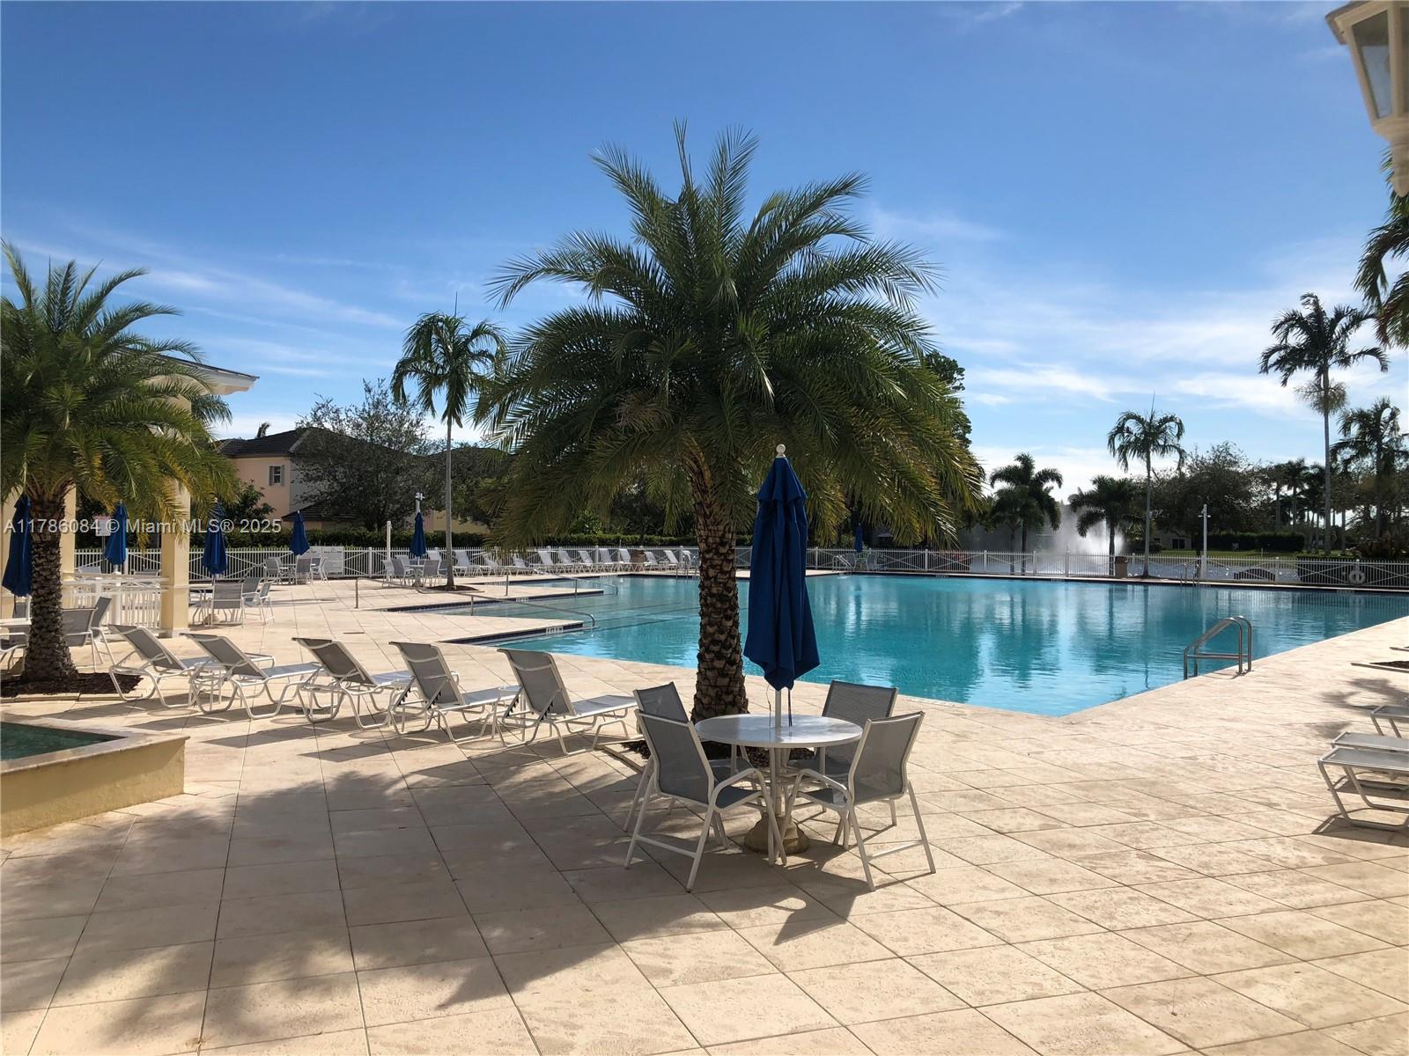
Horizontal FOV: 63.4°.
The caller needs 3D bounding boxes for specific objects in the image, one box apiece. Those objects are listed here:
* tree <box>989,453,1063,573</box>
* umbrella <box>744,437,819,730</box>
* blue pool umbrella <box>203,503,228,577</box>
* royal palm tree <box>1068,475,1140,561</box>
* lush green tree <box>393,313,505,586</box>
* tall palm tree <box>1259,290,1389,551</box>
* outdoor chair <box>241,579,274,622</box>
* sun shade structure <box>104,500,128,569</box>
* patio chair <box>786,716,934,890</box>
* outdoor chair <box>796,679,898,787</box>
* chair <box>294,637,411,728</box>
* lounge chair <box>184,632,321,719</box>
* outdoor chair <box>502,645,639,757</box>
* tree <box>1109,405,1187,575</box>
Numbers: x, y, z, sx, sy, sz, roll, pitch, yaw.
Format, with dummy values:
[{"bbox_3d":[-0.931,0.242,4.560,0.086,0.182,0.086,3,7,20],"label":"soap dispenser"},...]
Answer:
[{"bbox_3d":[18.067,-0.768,64.019,4.100,6.900,4.100,1,0,0],"label":"tree"},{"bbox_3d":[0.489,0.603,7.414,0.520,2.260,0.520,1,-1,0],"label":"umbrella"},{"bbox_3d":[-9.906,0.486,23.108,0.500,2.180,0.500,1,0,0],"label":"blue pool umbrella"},{"bbox_3d":[20.400,-0.100,58.000,3.800,5.100,3.800,1,0,0],"label":"royal palm tree"},{"bbox_3d":[-9.369,-2.814,42.029,4.200,10.100,4.200,1,-1,0],"label":"lush green tree"},{"bbox_3d":[33.217,-4.822,61.058,6.800,15.800,6.800,1,-1,0],"label":"tall palm tree"},{"bbox_3d":[-8.910,1.467,22.500,0.740,0.890,0.580,1,0,9],"label":"outdoor chair"},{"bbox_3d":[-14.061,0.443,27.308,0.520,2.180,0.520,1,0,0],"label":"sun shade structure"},{"bbox_3d":[0.914,1.569,6.866,0.590,0.930,0.770,1,-1,-41],"label":"patio chair"},{"bbox_3d":[0.832,1.521,7.482,0.580,0.900,0.745,1,0,38],"label":"outdoor chair"},{"bbox_3d":[-3.452,1.581,12.052,0.690,0.880,1.680,1,-1,29],"label":"chair"},{"bbox_3d":[-4.479,1.455,11.795,0.660,0.850,1.780,1,0,28],"label":"lounge chair"},{"bbox_3d":[-1.218,1.588,10.890,0.690,0.910,1.620,1,-1,30],"label":"outdoor chair"},{"bbox_3d":[22.000,-1.741,56.522,3.850,8.500,3.850,1,0,0],"label":"tree"}]

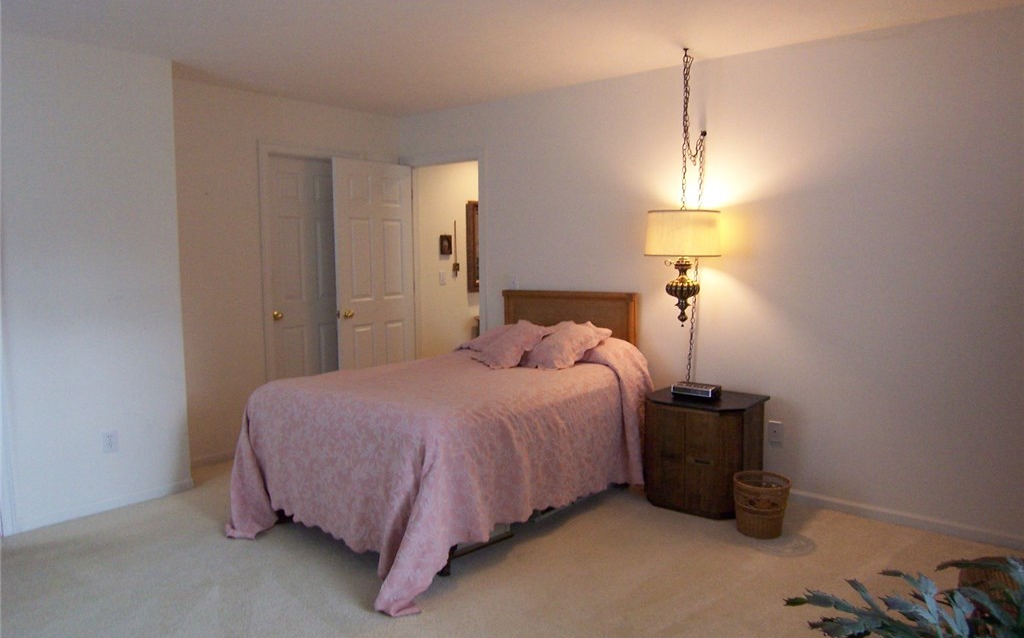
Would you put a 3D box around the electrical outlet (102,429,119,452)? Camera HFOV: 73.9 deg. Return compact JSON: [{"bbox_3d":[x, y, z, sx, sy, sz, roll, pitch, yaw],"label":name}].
[{"bbox_3d":[-2.147,0.660,3.646,0.010,0.116,0.072,5,8,40],"label":"electrical outlet"}]

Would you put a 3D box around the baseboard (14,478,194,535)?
[{"bbox_3d":[-2.165,1.002,3.674,0.014,0.066,0.900,5,8,40],"label":"baseboard"}]

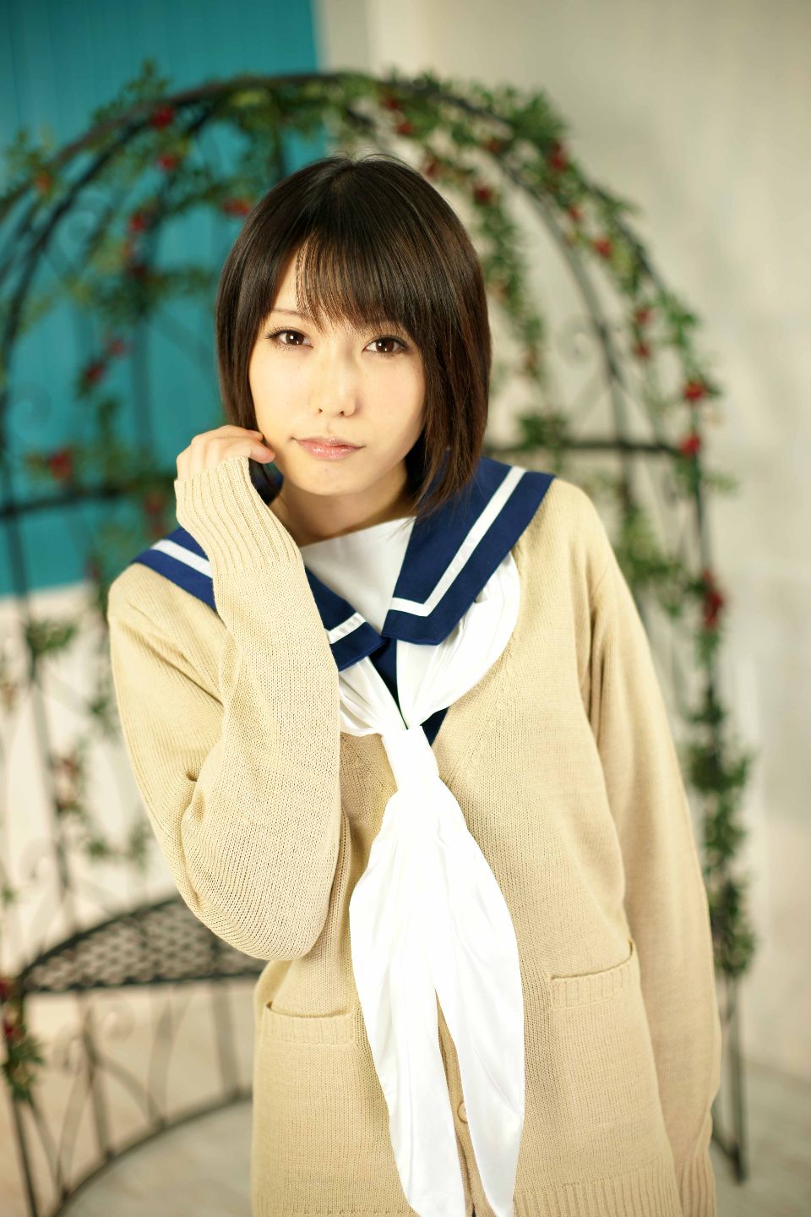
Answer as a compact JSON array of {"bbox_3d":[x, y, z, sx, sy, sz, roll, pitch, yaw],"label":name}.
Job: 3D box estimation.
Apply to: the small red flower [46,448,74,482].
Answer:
[{"bbox_3d":[-0.619,-0.257,3.030,0.050,0.058,0.045,-8,10,-11],"label":"small red flower"}]

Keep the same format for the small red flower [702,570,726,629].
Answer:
[{"bbox_3d":[0.495,-0.014,2.710,0.037,0.090,0.033,-4,10,10],"label":"small red flower"}]

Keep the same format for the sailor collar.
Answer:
[{"bbox_3d":[-0.044,-0.036,1.280,0.325,0.170,0.210,-10,14,-10],"label":"sailor collar"}]

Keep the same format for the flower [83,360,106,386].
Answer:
[{"bbox_3d":[-0.563,-0.427,3.060,0.040,0.045,0.036,-8,10,-9],"label":"flower"}]

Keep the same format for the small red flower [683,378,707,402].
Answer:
[{"bbox_3d":[0.454,-0.342,2.650,0.036,0.038,0.033,-4,10,10],"label":"small red flower"}]

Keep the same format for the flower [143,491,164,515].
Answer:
[{"bbox_3d":[-0.471,-0.197,3.160,0.038,0.043,0.034,-7,10,-8],"label":"flower"}]

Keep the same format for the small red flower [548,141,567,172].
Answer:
[{"bbox_3d":[0.235,-0.696,2.600,0.030,0.045,0.027,-5,10,6],"label":"small red flower"}]

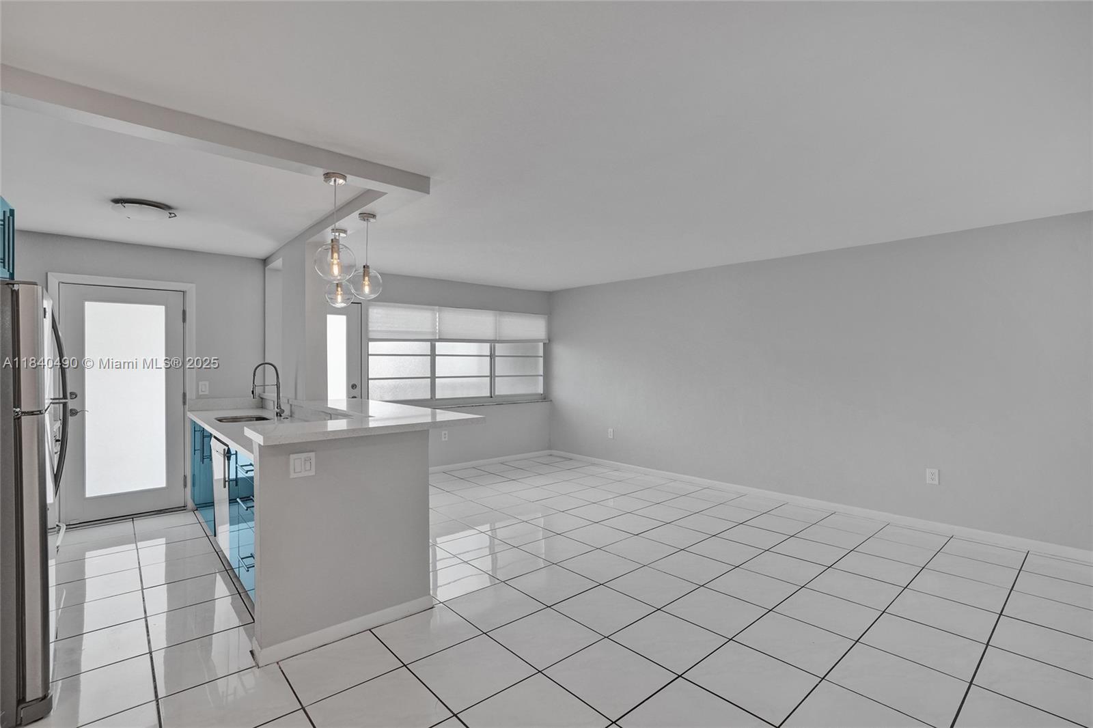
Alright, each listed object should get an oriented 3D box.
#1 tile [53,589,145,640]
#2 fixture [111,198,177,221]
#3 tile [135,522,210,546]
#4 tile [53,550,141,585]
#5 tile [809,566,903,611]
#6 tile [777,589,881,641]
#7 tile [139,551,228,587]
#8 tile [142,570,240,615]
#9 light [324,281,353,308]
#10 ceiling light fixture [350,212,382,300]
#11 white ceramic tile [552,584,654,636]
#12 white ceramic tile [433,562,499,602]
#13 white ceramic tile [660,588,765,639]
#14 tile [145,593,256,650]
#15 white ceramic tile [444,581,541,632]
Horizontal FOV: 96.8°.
[{"bbox_3d":[-2.479,1.379,2.653,0.430,0.010,0.430,0,0,-41],"label":"tile"},{"bbox_3d":[-2.717,-1.016,3.283,0.345,0.090,0.345,0,0,-41],"label":"fixture"},{"bbox_3d":[-3.025,1.379,3.905,0.430,0.010,0.430,0,0,-41],"label":"tile"},{"bbox_3d":[-3.106,1.404,3.354,0.427,0.010,0.427,0,0,-41],"label":"tile"},{"bbox_3d":[1.891,1.379,2.981,0.430,0.010,0.430,0,0,-41],"label":"tile"},{"bbox_3d":[1.598,1.412,2.763,0.445,0.010,0.445,0,-1,-41],"label":"tile"},{"bbox_3d":[-2.546,1.444,3.408,0.443,0.010,0.443,0,0,-40],"label":"tile"},{"bbox_3d":[-2.203,1.414,3.008,0.445,0.010,0.445,0,-1,-41],"label":"tile"},{"bbox_3d":[-1.502,-0.512,3.530,0.207,0.210,0.207,0,0,0],"label":"light"},{"bbox_3d":[-1.141,-0.682,3.080,0.200,0.550,0.200,0,0,-41],"label":"ceiling light fixture"},{"bbox_3d":[0.330,1.408,2.790,0.427,0.010,0.427,0,0,-41],"label":"white ceramic tile"},{"bbox_3d":[-0.579,1.379,3.082,0.430,0.010,0.430,0,0,-41],"label":"white ceramic tile"},{"bbox_3d":[0.943,1.379,2.712,0.430,0.010,0.430,0,0,-41],"label":"white ceramic tile"},{"bbox_3d":[-1.903,1.409,2.666,0.427,0.010,0.427,0,0,-41],"label":"tile"},{"bbox_3d":[-0.293,1.379,2.770,0.430,0.010,0.430,0,0,-41],"label":"white ceramic tile"}]

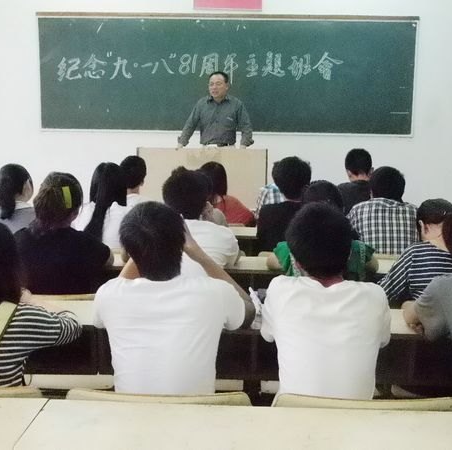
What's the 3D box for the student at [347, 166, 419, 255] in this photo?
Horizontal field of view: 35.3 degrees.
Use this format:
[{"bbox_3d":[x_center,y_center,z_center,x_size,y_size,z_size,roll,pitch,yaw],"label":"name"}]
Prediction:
[{"bbox_3d":[0.873,0.264,4.114,0.480,1.220,0.780,1,9,1],"label":"student"}]

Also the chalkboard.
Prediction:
[{"bbox_3d":[0.006,-1.526,7.271,3.878,1.198,0.060,1,9,1],"label":"chalkboard"}]

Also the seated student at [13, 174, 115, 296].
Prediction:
[{"bbox_3d":[-0.697,0.377,3.232,0.470,1.240,0.780,1,9,1],"label":"seated student"}]

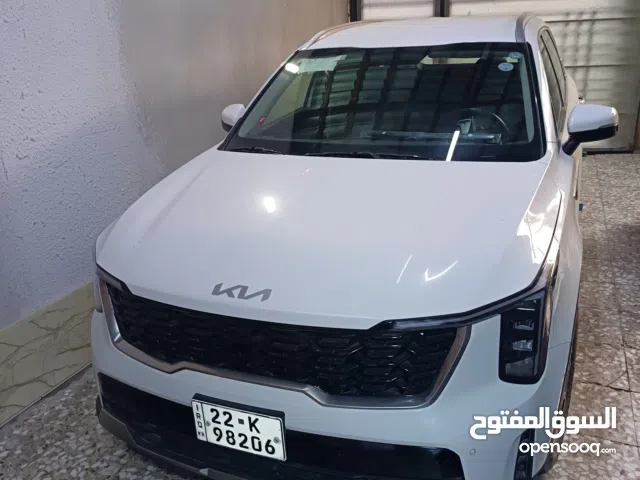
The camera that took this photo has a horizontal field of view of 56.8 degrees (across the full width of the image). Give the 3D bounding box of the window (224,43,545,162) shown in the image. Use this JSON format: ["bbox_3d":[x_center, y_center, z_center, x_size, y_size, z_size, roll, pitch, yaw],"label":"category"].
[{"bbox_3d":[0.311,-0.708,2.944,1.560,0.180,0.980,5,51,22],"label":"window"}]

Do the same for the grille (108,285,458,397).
[{"bbox_3d":[-0.219,0.314,1.885,1.270,0.250,0.190,5,23,22],"label":"grille"}]

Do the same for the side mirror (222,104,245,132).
[{"bbox_3d":[-0.505,-0.689,3.497,0.240,0.220,0.170,5,23,22],"label":"side mirror"}]

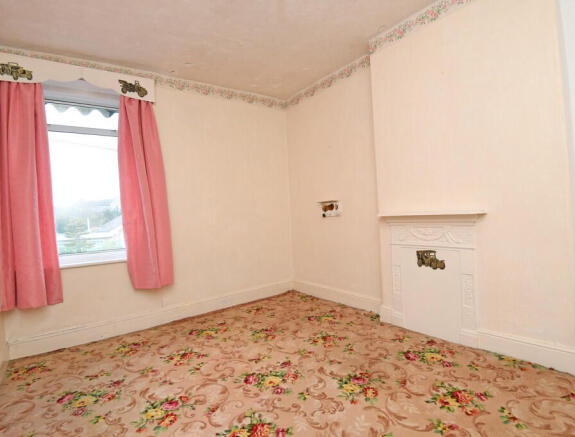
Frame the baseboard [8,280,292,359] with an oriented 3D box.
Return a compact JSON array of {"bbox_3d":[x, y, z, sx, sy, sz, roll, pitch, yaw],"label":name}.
[{"bbox_3d":[-1.111,1.006,3.224,2.905,0.165,0.028,-3,0,-36],"label":"baseboard"}]

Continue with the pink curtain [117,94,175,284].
[{"bbox_3d":[-1.408,-0.263,2.903,0.431,1.908,0.130,-3,0,-36],"label":"pink curtain"}]

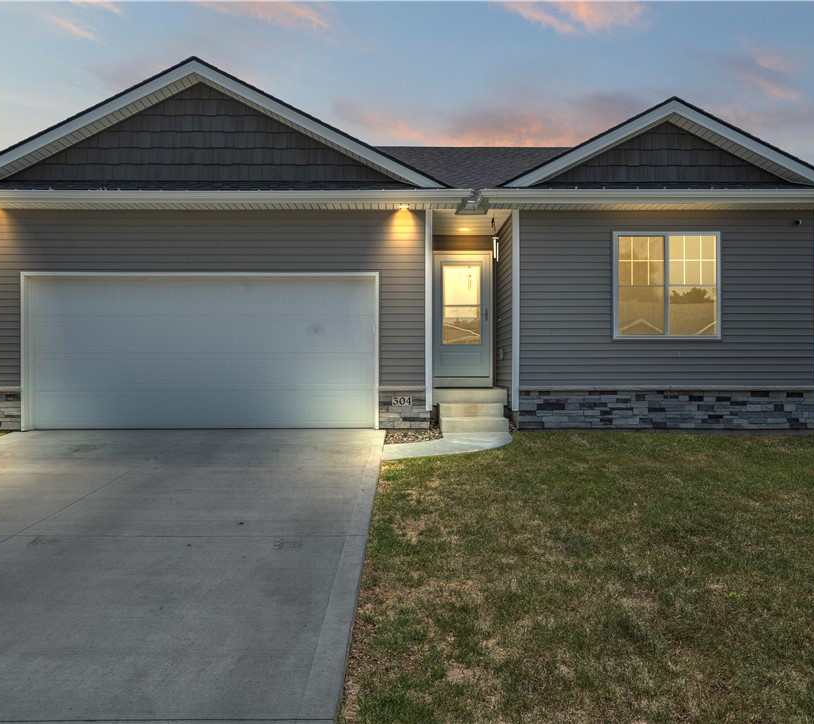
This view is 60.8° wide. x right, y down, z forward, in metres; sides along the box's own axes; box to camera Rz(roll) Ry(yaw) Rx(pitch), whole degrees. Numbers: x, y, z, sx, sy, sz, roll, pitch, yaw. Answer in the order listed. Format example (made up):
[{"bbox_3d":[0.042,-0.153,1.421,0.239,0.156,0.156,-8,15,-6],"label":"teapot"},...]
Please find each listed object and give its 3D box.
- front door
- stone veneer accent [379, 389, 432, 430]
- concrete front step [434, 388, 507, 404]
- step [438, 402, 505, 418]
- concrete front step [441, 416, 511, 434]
[{"bbox_3d":[0.924,-0.696,11.410,0.960,2.180,0.100,0,0,-1],"label":"front door"},{"bbox_3d":[-0.031,0.632,9.590,0.710,0.600,0.120,0,0,-1],"label":"stone veneer accent"},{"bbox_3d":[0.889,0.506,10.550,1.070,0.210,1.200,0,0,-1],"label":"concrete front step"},{"bbox_3d":[0.893,0.672,9.740,0.890,0.190,0.380,0,0,-1],"label":"step"},{"bbox_3d":[0.906,0.850,9.380,0.890,0.185,0.360,0,0,-1],"label":"concrete front step"}]

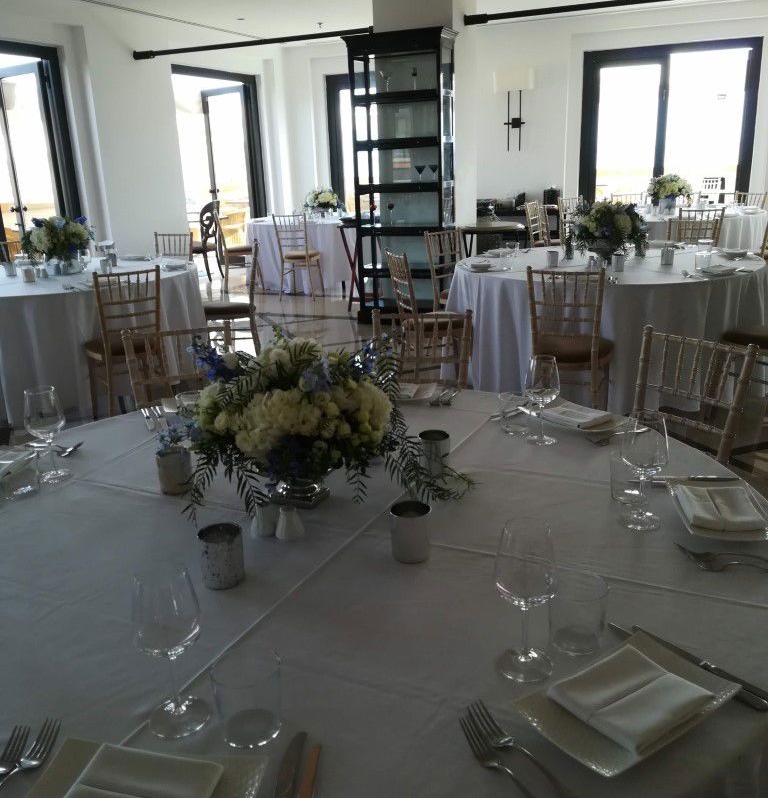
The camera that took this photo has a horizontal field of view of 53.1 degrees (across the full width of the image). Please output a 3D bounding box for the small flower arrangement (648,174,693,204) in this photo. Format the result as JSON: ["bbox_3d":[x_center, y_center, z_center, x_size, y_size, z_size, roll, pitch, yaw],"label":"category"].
[{"bbox_3d":[3.190,-2.308,8.580,0.480,0.400,0.460,-2,17,0],"label":"small flower arrangement"}]

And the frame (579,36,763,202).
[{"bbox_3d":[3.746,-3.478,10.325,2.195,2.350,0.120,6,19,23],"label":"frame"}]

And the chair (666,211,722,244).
[{"bbox_3d":[2.272,-0.866,5.782,0.410,0.920,0.430,6,19,26],"label":"chair"}]

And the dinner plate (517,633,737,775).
[{"bbox_3d":[0.317,0.391,1.006,0.250,0.024,0.163,-15,22,-35],"label":"dinner plate"}]

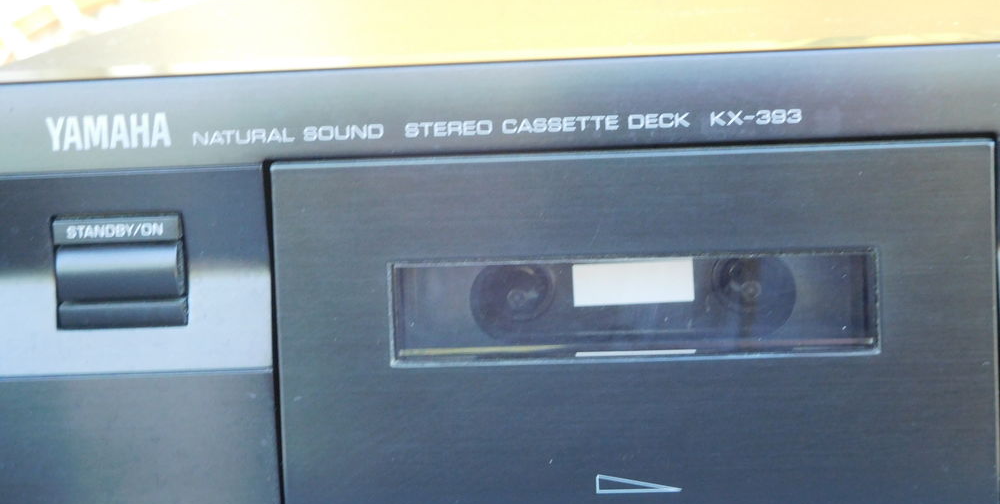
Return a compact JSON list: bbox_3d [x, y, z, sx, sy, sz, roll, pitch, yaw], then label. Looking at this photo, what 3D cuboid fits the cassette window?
[{"bbox_3d":[0.024,0.010,0.414,0.086,0.018,0.007,-2,10,4],"label":"cassette window"}]

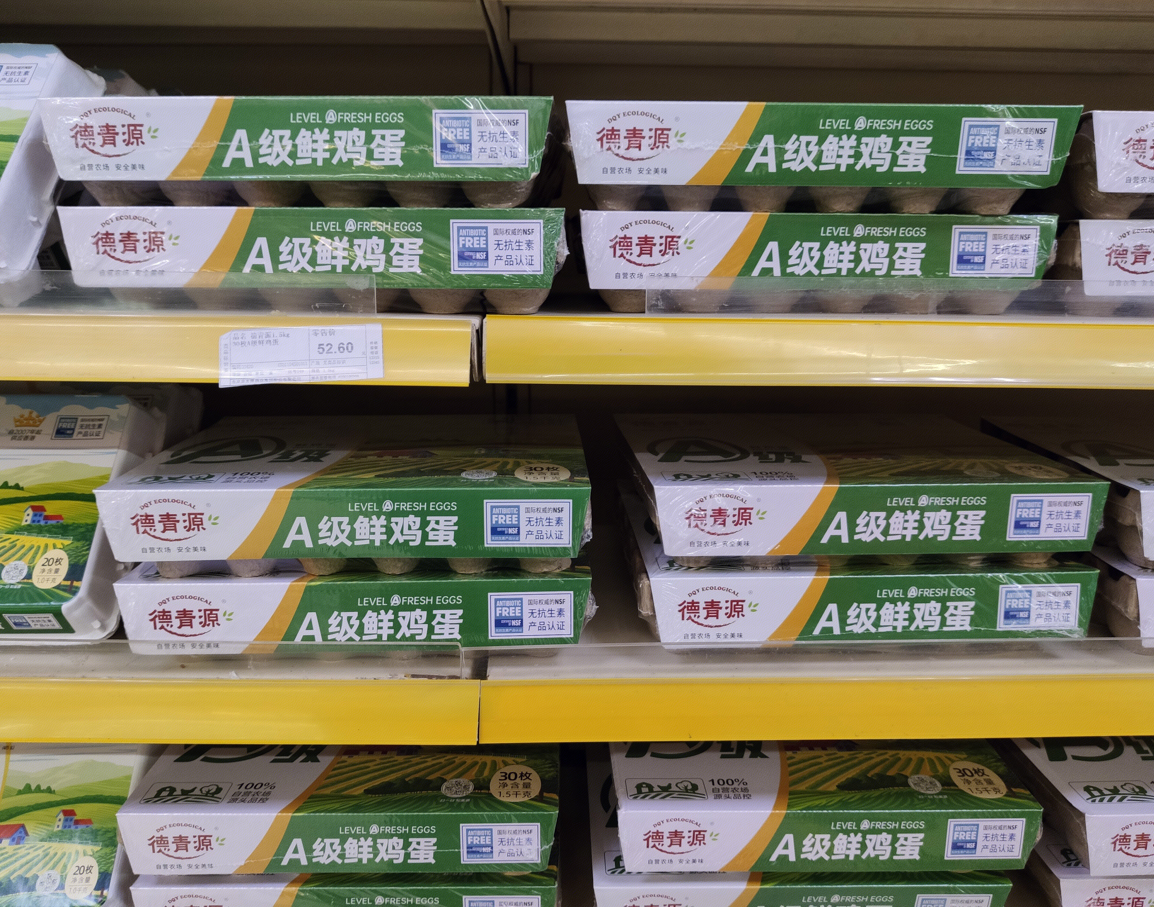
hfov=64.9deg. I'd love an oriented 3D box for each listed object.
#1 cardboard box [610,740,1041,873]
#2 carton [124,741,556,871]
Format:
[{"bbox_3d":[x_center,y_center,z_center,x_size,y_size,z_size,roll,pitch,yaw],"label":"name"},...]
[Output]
[{"bbox_3d":[0.177,0.257,0.769,0.308,0.064,0.242,0,13,-2],"label":"cardboard box"},{"bbox_3d":[-0.169,0.253,0.756,0.308,0.064,0.242,0,13,-2],"label":"carton"}]

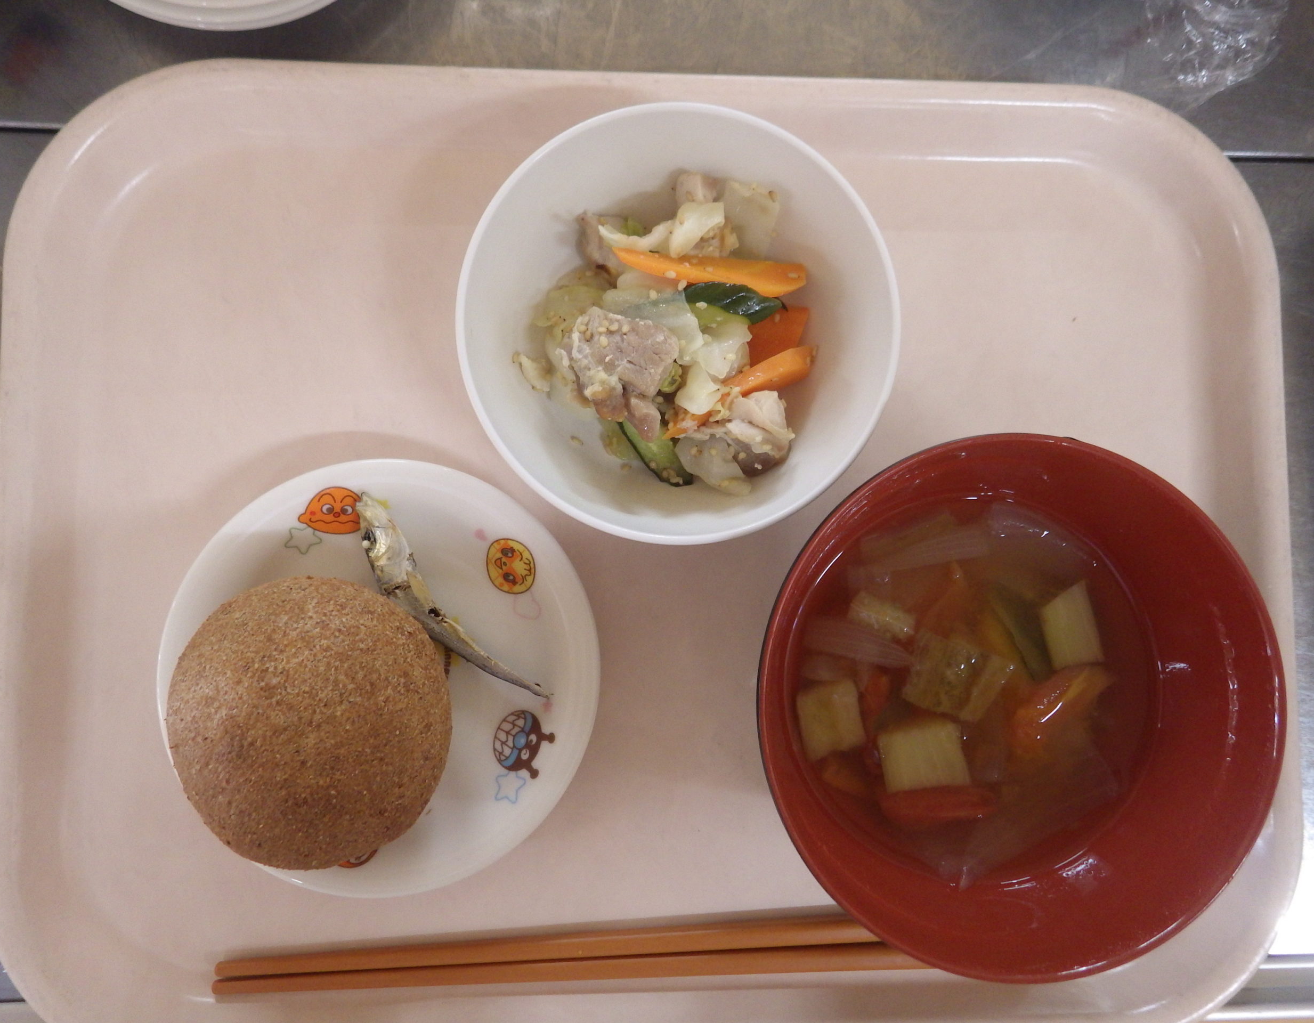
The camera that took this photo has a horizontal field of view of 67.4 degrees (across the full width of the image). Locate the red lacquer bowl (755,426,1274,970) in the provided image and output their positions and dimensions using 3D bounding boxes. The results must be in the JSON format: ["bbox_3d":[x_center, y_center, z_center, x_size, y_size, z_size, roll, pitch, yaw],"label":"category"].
[{"bbox_3d":[0.082,0.046,0.258,0.124,0.067,0.124,0,86,-4],"label":"red lacquer bowl"}]

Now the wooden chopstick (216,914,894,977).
[{"bbox_3d":[-0.012,0.121,0.275,0.217,0.007,0.007,-2,86,-4],"label":"wooden chopstick"}]

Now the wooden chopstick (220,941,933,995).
[{"bbox_3d":[-0.012,0.129,0.275,0.217,0.007,0.007,0,86,-4],"label":"wooden chopstick"}]

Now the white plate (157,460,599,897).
[{"bbox_3d":[-0.074,0.044,0.271,0.116,0.019,0.116,0,86,-4],"label":"white plate"}]

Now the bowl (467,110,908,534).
[{"bbox_3d":[0.004,-0.044,0.265,0.108,0.054,0.108,0,86,-4],"label":"bowl"}]

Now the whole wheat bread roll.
[{"bbox_3d":[-0.089,0.054,0.250,0.071,0.044,0.074,0,86,-4],"label":"whole wheat bread roll"}]

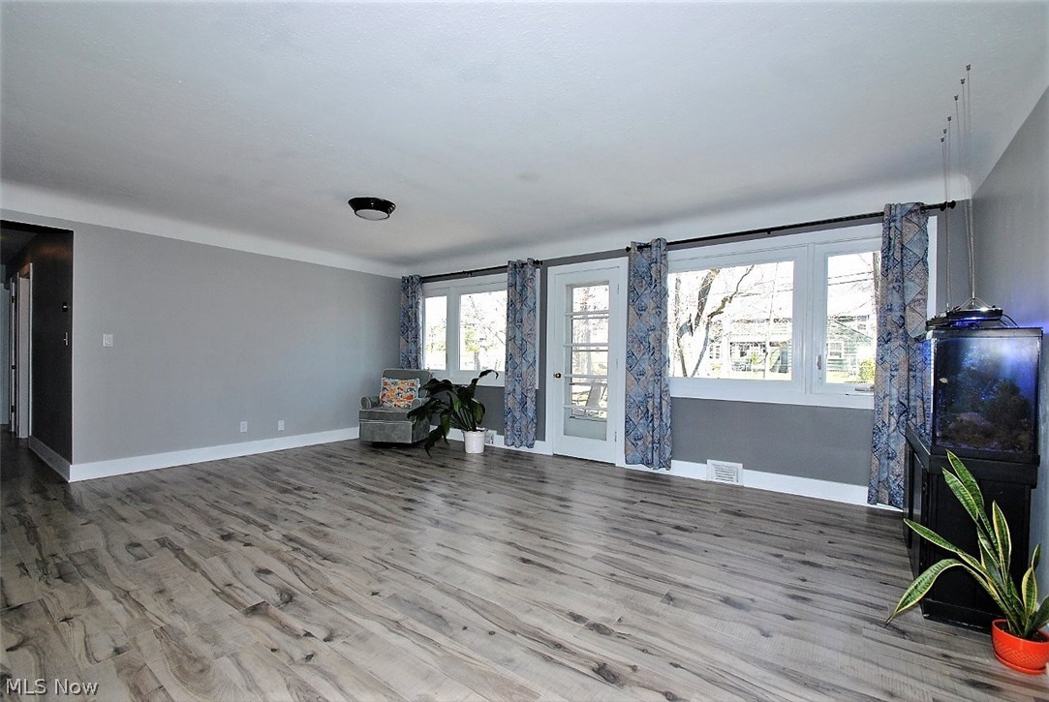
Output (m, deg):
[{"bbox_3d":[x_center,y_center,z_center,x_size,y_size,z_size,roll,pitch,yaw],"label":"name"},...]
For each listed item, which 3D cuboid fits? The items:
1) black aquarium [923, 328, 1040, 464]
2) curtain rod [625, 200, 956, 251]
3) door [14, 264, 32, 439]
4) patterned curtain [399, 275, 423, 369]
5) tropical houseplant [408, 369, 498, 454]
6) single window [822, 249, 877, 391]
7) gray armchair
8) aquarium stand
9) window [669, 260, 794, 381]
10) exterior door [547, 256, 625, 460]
[{"bbox_3d":[2.260,0.186,2.290,0.335,0.545,1.170,0,0,37],"label":"black aquarium"},{"bbox_3d":[1.958,-1.003,3.653,2.380,0.050,0.080,0,0,36],"label":"curtain rod"},{"bbox_3d":[-6.180,0.060,5.452,1.000,2.130,0.110,0,0,36],"label":"door"},{"bbox_3d":[-1.598,0.023,6.223,0.440,2.180,0.110,0,0,36],"label":"patterned curtain"},{"bbox_3d":[-0.762,0.691,5.147,0.970,0.950,0.750,0,0,0],"label":"tropical houseplant"},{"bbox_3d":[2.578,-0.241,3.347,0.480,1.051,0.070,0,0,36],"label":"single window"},{"bbox_3d":[-1.606,0.695,5.627,0.710,0.940,0.790,0,0,14],"label":"gray armchair"},{"bbox_3d":[2.251,0.822,2.290,0.340,0.725,1.180,0,0,37],"label":"aquarium stand"},{"bbox_3d":[1.779,-0.239,3.921,1.103,1.005,0.070,0,0,36],"label":"window"},{"bbox_3d":[0.641,0.116,4.711,0.965,2.130,0.100,0,0,36],"label":"exterior door"}]

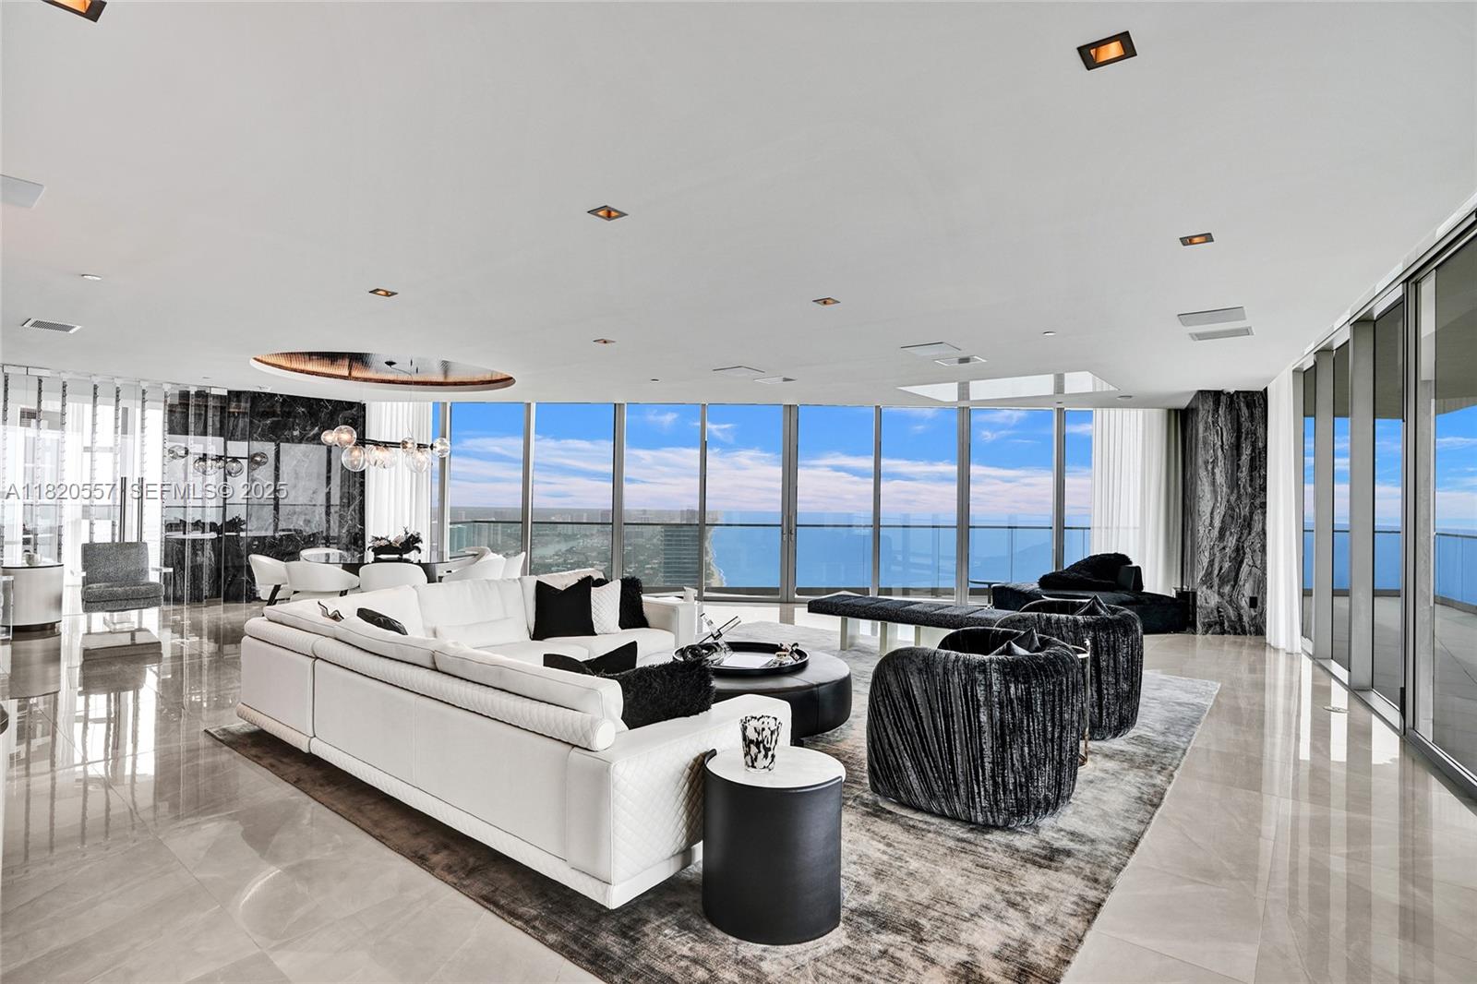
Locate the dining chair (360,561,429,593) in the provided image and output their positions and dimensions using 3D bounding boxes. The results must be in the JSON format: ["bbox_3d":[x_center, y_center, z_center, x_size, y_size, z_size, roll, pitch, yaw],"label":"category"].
[{"bbox_3d":[-3.564,1.077,7.560,0.620,0.780,0.600,1,-1,-27],"label":"dining chair"}]

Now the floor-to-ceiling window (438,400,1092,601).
[{"bbox_3d":[0.262,0.160,10.749,9.541,2.822,0.200,1,-1,3],"label":"floor-to-ceiling window"}]

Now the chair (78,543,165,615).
[{"bbox_3d":[-6.688,0.999,8.037,0.720,0.840,0.840,2,-1,-45],"label":"chair"}]

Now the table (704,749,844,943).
[{"bbox_3d":[0.125,1.219,2.646,0.500,0.500,0.520,1,-1,0],"label":"table"}]

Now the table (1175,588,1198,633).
[{"bbox_3d":[5.039,1.355,8.552,0.330,0.470,0.380,1,0,3],"label":"table"}]

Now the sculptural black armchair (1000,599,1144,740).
[{"bbox_3d":[2.174,1.151,4.918,0.875,0.740,0.870,1,0,38],"label":"sculptural black armchair"}]

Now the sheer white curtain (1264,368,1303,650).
[{"bbox_3d":[5.657,0.218,7.699,0.220,2.822,1.000,1,-1,28],"label":"sheer white curtain"}]

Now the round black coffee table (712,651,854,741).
[{"bbox_3d":[0.027,1.322,4.932,1.420,0.330,1.420,1,0,0],"label":"round black coffee table"}]

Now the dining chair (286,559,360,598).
[{"bbox_3d":[-4.037,1.045,7.113,0.610,0.780,0.590,1,0,20],"label":"dining chair"}]

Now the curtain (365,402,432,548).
[{"bbox_3d":[-4.762,0.089,10.359,0.980,2.690,0.150,1,0,3],"label":"curtain"}]

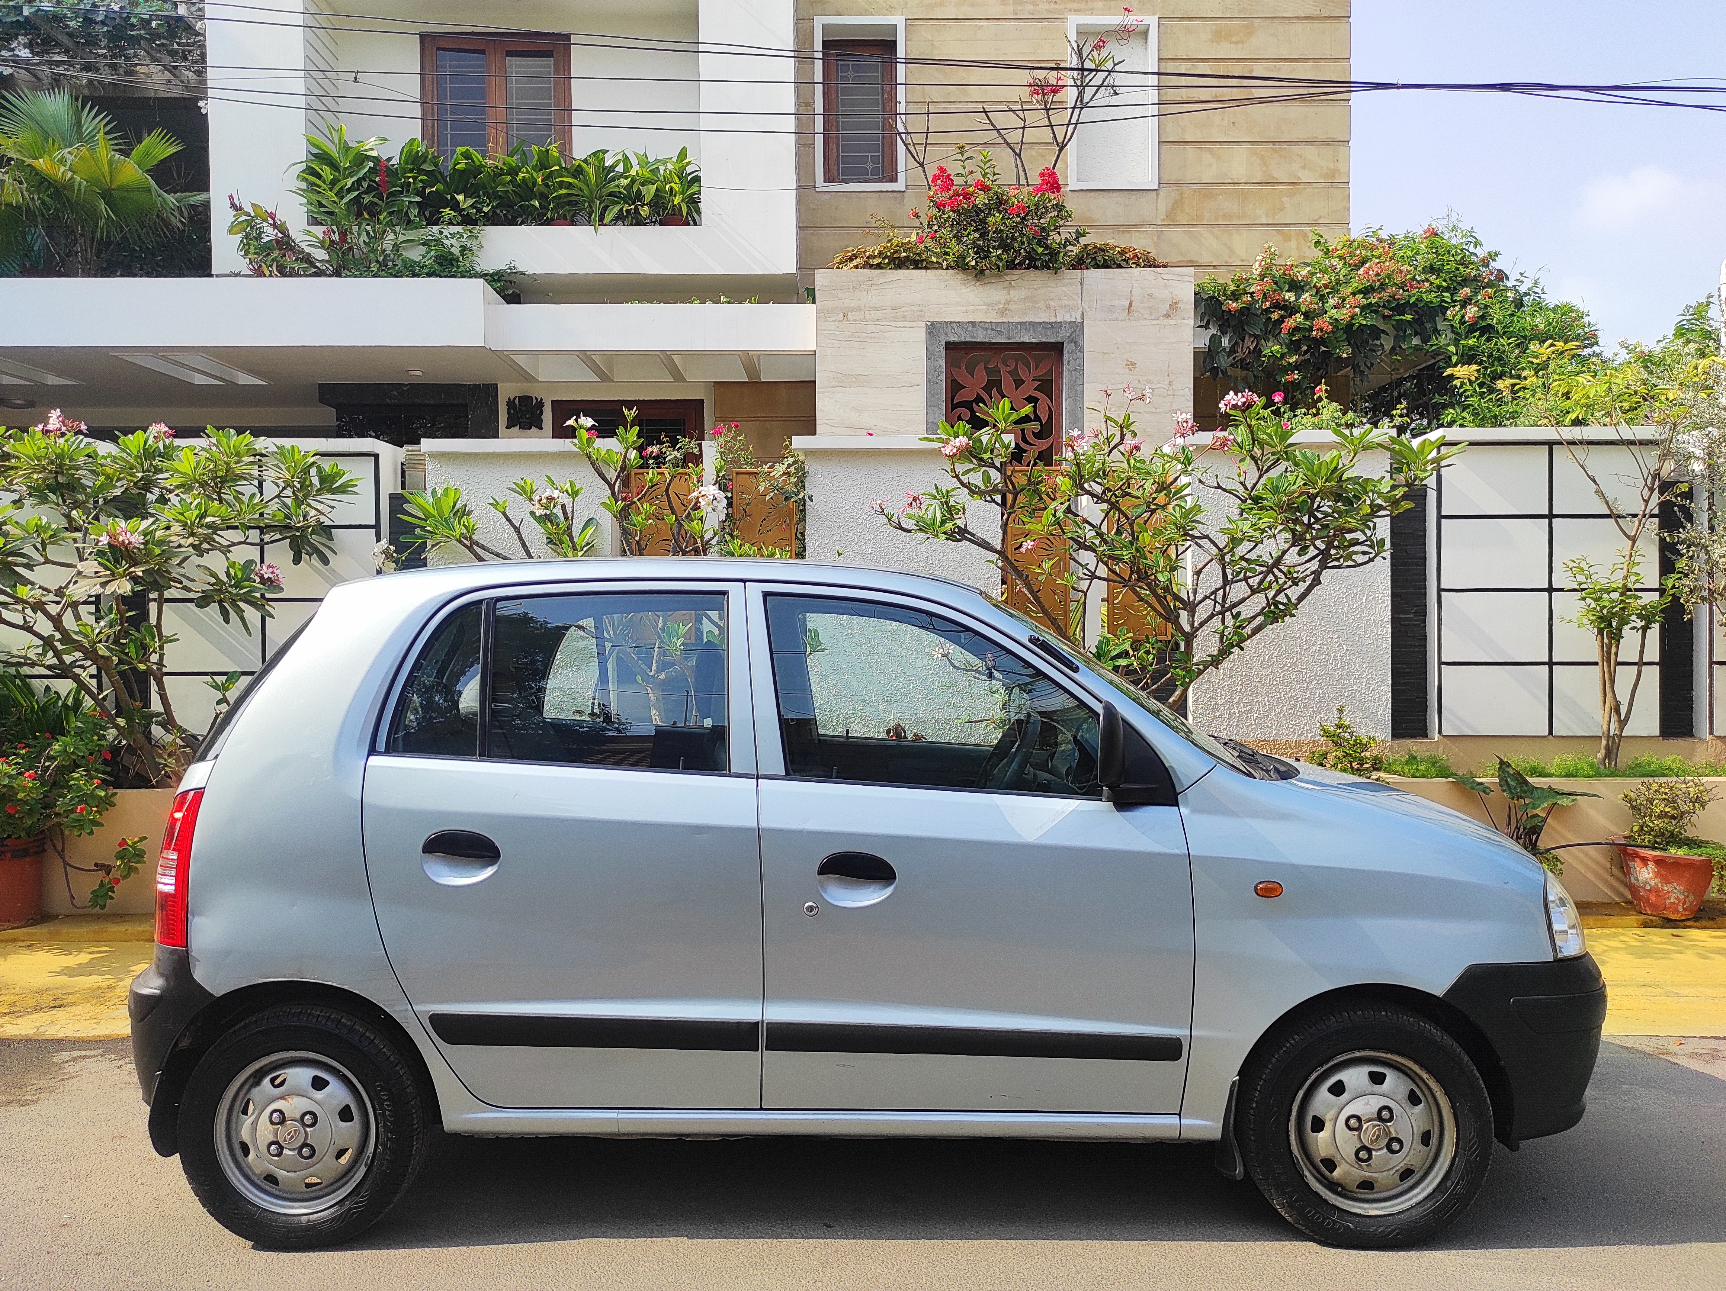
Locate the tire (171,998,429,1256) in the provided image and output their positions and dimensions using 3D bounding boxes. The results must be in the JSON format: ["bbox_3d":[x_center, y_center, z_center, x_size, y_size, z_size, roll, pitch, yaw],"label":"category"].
[{"bbox_3d":[-1.262,1.083,2.800,0.535,0.530,0.160,0,1,1],"label":"tire"}]

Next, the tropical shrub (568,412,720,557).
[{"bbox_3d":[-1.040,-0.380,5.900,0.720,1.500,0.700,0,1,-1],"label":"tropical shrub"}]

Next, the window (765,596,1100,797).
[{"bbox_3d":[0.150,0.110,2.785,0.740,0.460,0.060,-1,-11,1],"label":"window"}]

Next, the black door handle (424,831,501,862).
[{"bbox_3d":[-0.886,0.441,2.750,0.172,0.070,0.045,0,1,1],"label":"black door handle"}]

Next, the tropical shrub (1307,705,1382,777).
[{"bbox_3d":[2.200,0.450,5.680,0.360,0.370,0.330,0,1,0],"label":"tropical shrub"}]

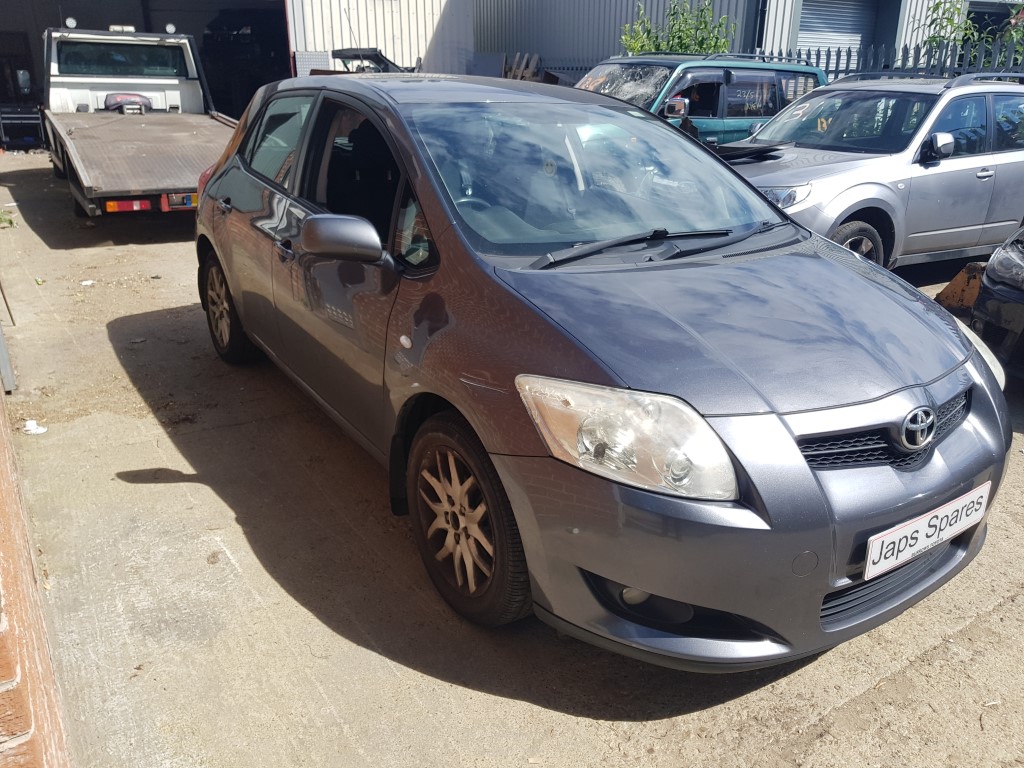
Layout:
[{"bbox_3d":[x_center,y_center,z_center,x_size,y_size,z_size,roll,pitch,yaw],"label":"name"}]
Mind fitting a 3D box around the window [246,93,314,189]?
[{"bbox_3d":[-1.012,-1.064,3.335,0.050,0.370,0.760,16,9,-37],"label":"window"}]

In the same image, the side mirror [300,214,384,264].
[{"bbox_3d":[-0.464,-0.409,2.191,0.240,0.155,0.140,-11,24,-31],"label":"side mirror"}]

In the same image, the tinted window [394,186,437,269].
[{"bbox_3d":[-0.254,-0.447,2.218,0.040,0.240,0.275,14,7,-44],"label":"tinted window"}]

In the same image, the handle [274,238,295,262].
[{"bbox_3d":[-0.867,-0.503,2.931,0.055,0.055,0.200,-11,24,-31],"label":"handle"}]

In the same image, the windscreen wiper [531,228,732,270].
[{"bbox_3d":[0.392,-0.419,2.340,0.760,0.095,0.120,-11,24,-31],"label":"windscreen wiper"}]

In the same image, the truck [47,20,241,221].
[{"bbox_3d":[-4.850,-3.611,10.268,2.200,2.270,6.800,-11,24,-31],"label":"truck"}]

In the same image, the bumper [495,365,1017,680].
[{"bbox_3d":[0.845,0.243,2.113,1.720,0.620,0.680,-11,24,-31],"label":"bumper"}]

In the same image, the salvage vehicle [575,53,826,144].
[{"bbox_3d":[1.843,-3.084,9.583,4.700,1.880,1.800,-12,24,-32],"label":"salvage vehicle"}]

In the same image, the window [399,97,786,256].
[{"bbox_3d":[0.334,-0.694,2.633,1.360,0.110,0.930,-11,52,-31],"label":"window"}]

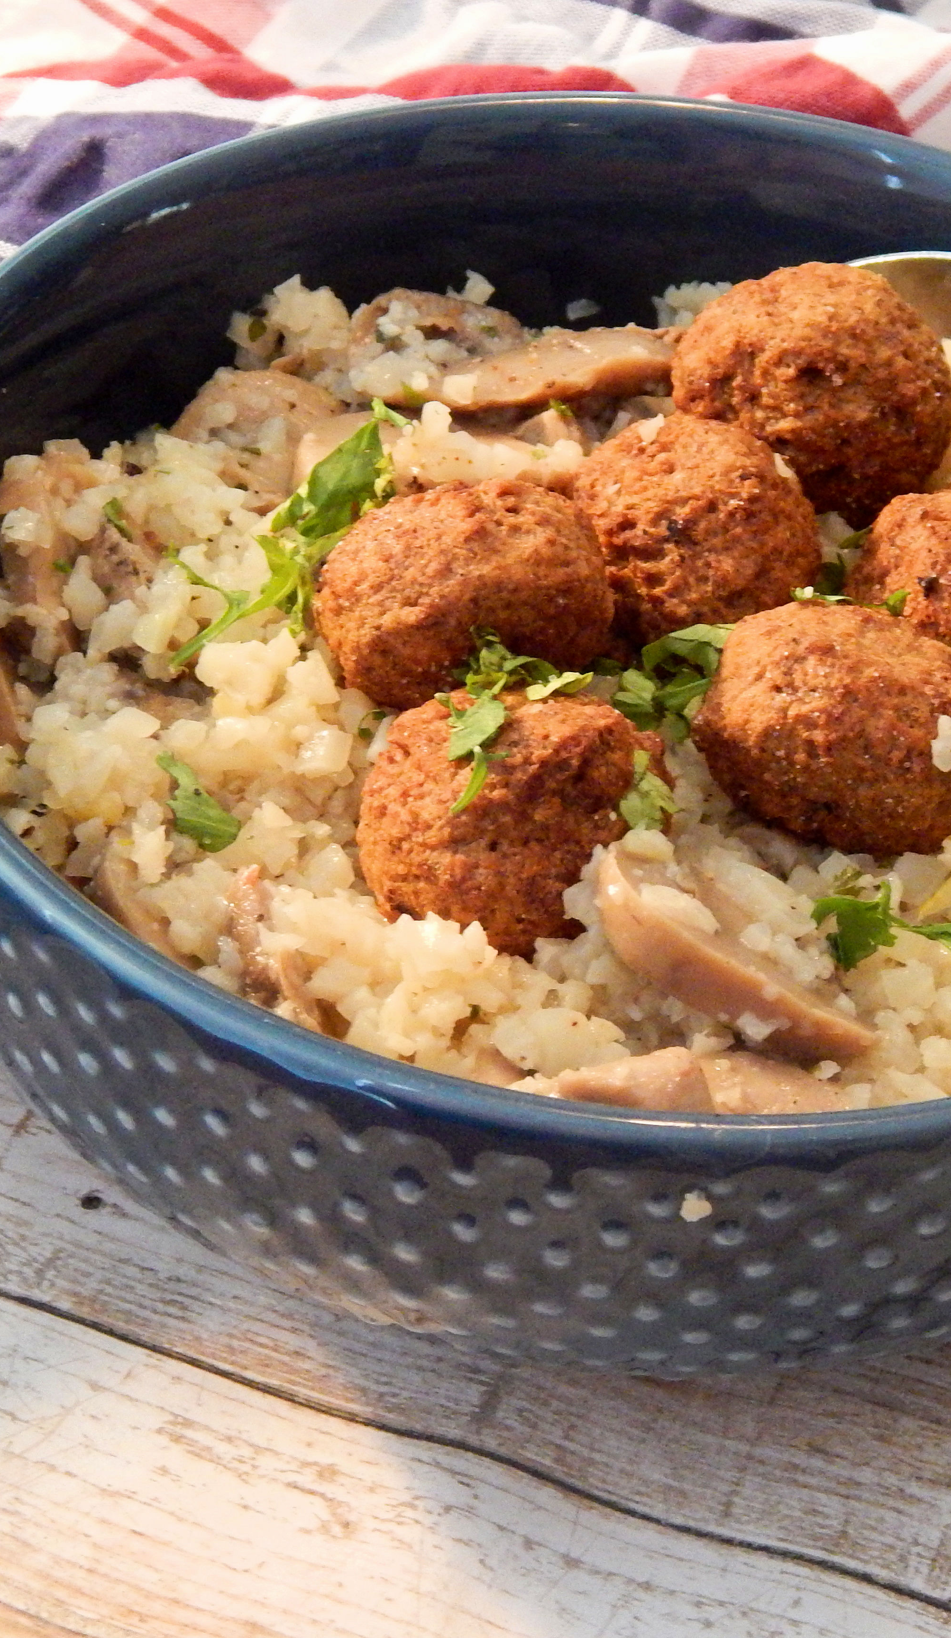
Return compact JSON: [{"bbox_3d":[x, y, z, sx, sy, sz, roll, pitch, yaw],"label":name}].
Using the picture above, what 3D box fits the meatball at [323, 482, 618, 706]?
[{"bbox_3d":[-0.001,-0.022,0.487,0.030,0.025,0.026,-6,43,-11],"label":"meatball"}]

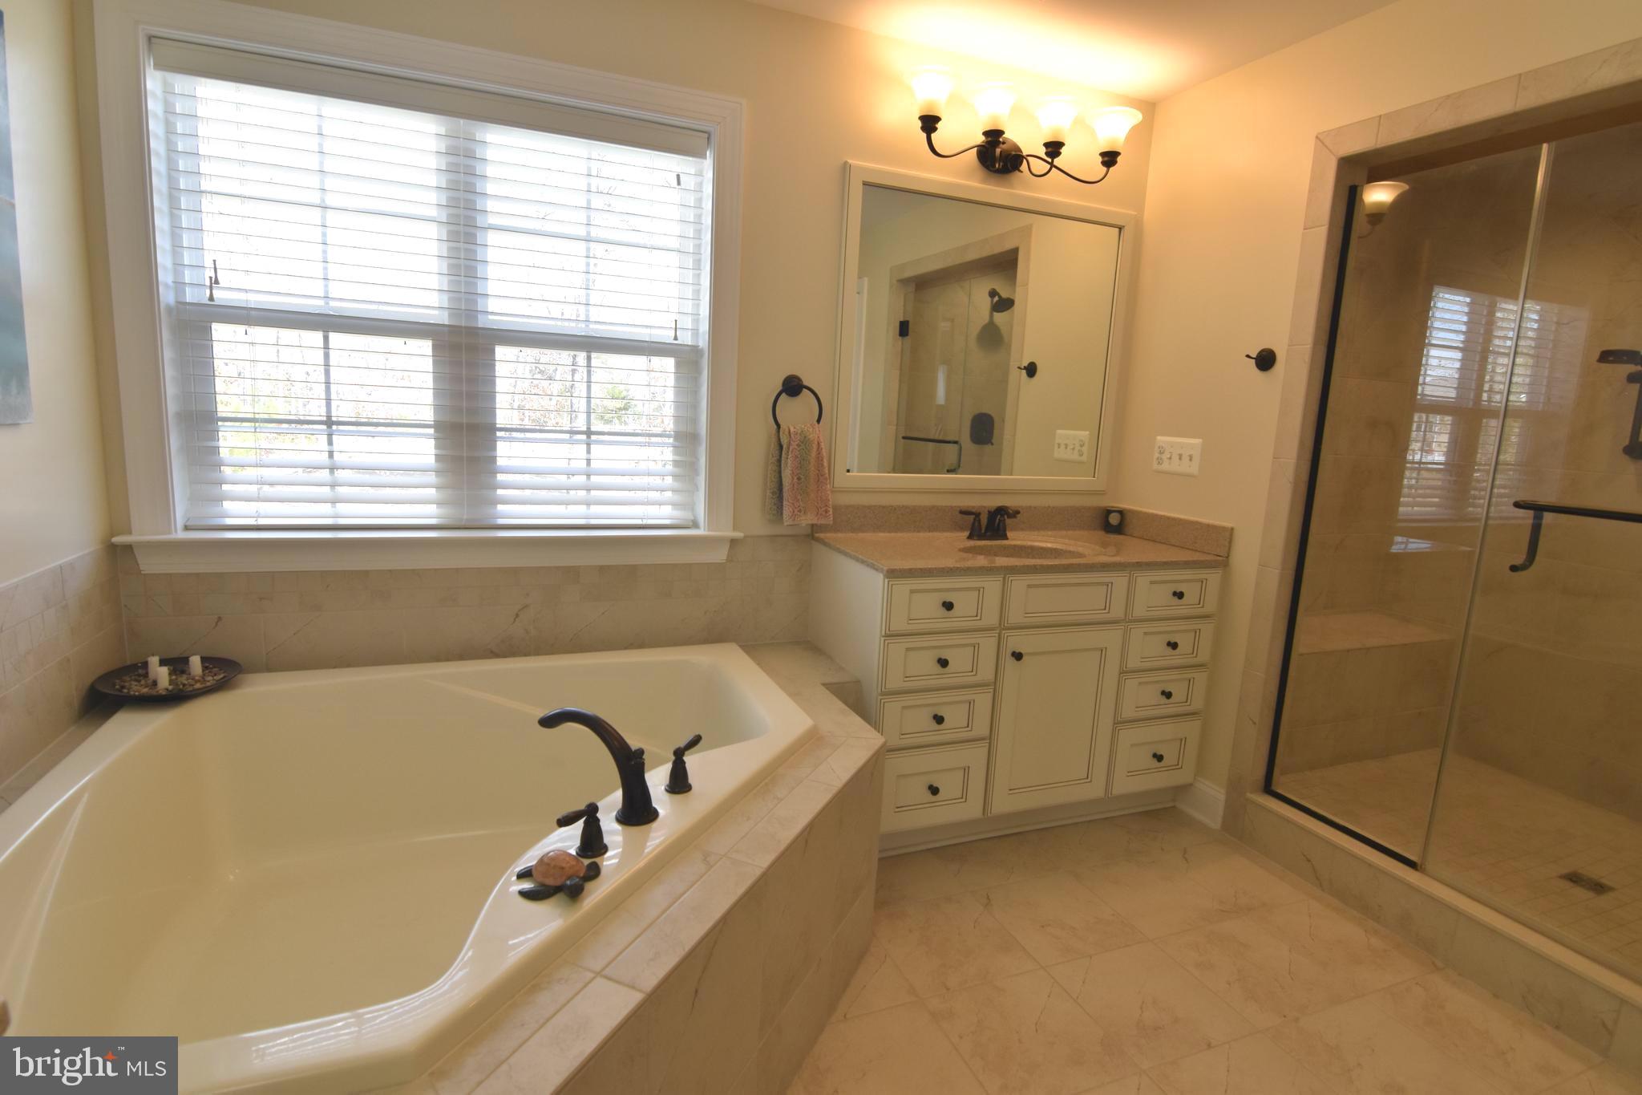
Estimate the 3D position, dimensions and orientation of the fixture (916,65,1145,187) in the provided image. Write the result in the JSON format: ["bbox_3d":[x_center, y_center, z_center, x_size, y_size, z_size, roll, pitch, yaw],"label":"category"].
[{"bbox_3d":[0.643,-1.303,2.465,0.839,0.223,0.261,-1,10,-20],"label":"fixture"}]

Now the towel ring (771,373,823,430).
[{"bbox_3d":[-0.078,-0.447,2.453,0.171,0.193,0.070,-1,10,-20],"label":"towel ring"}]

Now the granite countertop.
[{"bbox_3d":[0.642,0.014,2.539,1.219,0.030,0.562,-1,10,-20],"label":"granite countertop"}]

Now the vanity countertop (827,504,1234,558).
[{"bbox_3d":[0.644,-0.051,2.528,1.221,0.102,0.562,-1,10,-20],"label":"vanity countertop"}]

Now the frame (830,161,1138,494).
[{"bbox_3d":[0.586,-0.699,2.675,1.123,1.010,0.035,-1,10,-20],"label":"frame"}]

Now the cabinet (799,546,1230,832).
[{"bbox_3d":[0.622,0.439,2.619,1.209,0.834,0.543,-1,10,-20],"label":"cabinet"}]

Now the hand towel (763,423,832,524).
[{"bbox_3d":[-0.059,-0.234,2.477,0.208,0.325,0.080,-1,10,-20],"label":"hand towel"}]

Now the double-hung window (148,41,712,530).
[{"bbox_3d":[-0.990,-0.632,2.171,1.332,1.175,0.101,-1,10,-20],"label":"double-hung window"}]

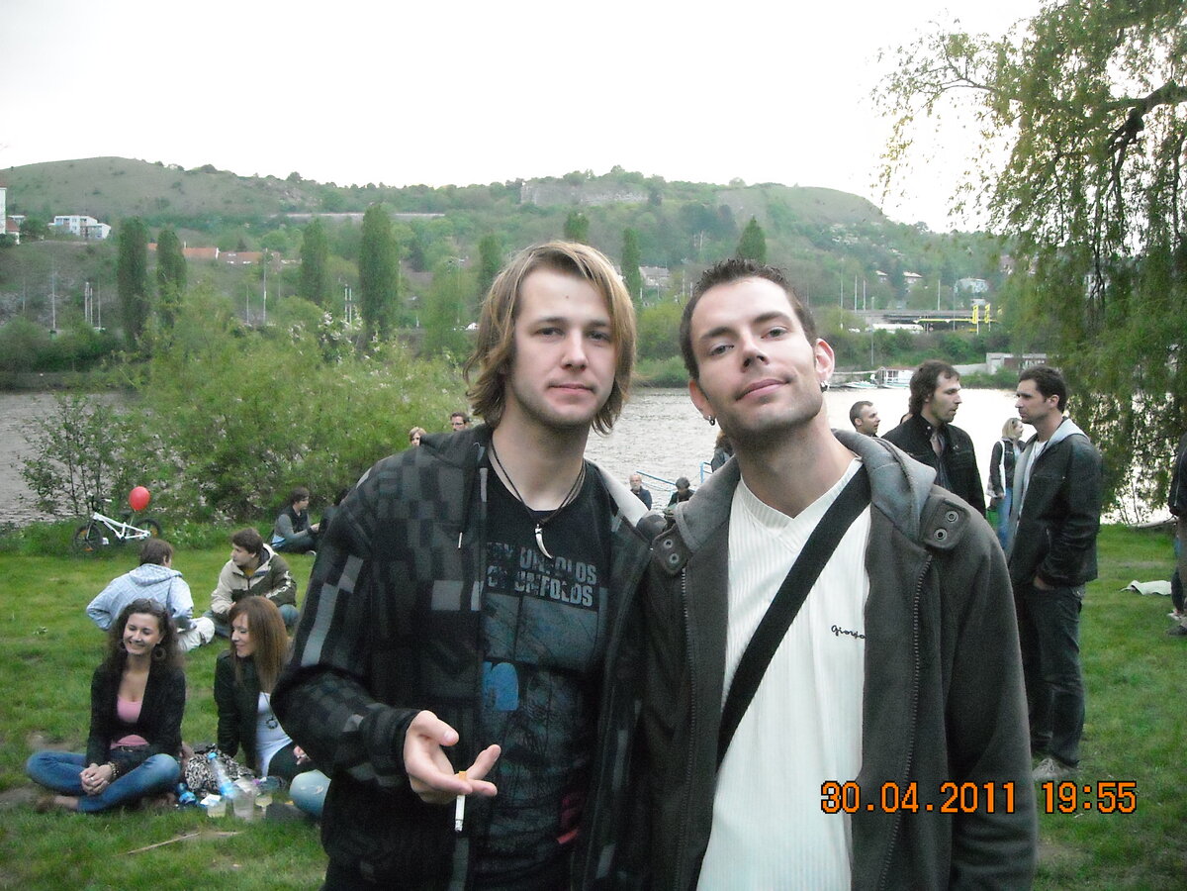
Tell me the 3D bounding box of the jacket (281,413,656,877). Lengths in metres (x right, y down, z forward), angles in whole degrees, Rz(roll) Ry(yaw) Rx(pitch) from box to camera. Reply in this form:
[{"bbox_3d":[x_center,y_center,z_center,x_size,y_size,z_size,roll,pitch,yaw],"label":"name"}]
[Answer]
[{"bbox_3d":[-0.135,0.280,1.540,0.580,0.660,0.420,-1,4,-19],"label":"jacket"}]

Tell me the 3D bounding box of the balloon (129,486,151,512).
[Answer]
[{"bbox_3d":[-6.497,0.758,17.200,0.305,0.360,0.305,9,4,0],"label":"balloon"}]

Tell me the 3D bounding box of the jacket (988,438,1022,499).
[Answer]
[{"bbox_3d":[4.420,0.243,12.800,0.460,0.620,0.290,-4,6,-43],"label":"jacket"}]

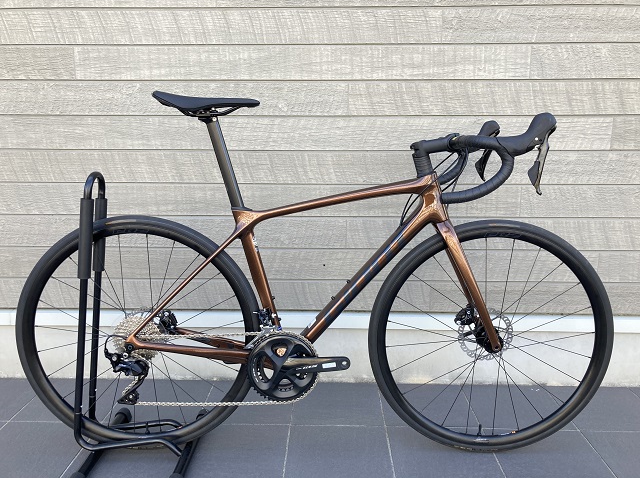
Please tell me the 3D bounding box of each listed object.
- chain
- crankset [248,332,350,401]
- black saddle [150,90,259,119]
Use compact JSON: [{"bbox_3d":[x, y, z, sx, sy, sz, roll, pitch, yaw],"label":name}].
[{"bbox_3d":[-0.264,0.355,1.412,0.524,0.225,0.026,0,11,1],"label":"chain"},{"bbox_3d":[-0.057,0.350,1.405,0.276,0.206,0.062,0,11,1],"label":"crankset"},{"bbox_3d":[-0.287,-0.343,1.327,0.272,0.066,0.145,0,11,1],"label":"black saddle"}]

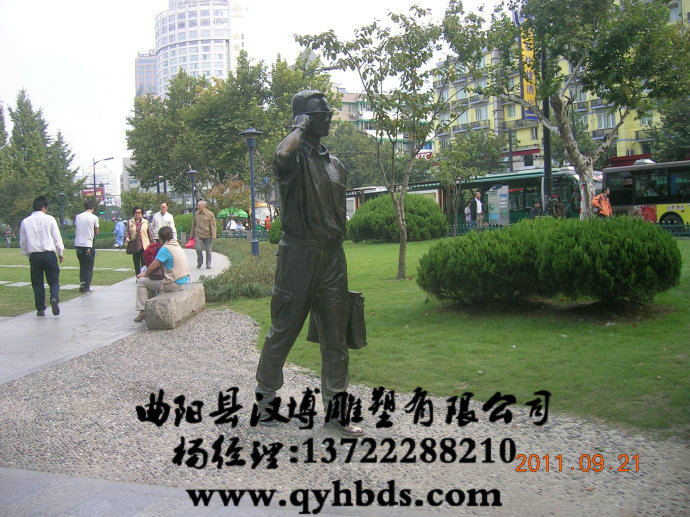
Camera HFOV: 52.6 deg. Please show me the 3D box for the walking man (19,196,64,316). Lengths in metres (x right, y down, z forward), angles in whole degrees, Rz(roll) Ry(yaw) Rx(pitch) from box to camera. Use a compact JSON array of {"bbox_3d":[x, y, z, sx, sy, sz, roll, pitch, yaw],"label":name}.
[{"bbox_3d":[-4.466,-0.028,10.177,0.600,1.750,0.480,-1,4,6],"label":"walking man"}]

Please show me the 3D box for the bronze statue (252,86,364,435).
[{"bbox_3d":[-0.255,0.032,4.743,0.680,2.285,0.750,3,6,43],"label":"bronze statue"}]

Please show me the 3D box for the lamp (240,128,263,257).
[{"bbox_3d":[-2.653,-1.864,20.000,0.660,3.750,0.660,-2,4,0],"label":"lamp"}]

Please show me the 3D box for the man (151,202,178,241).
[{"bbox_3d":[-4.468,-0.542,17.364,0.580,1.700,0.420,-2,4,-5],"label":"man"}]

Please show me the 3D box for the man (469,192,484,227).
[{"bbox_3d":[4.227,-1.269,22.365,0.540,1.720,0.420,-4,5,-33],"label":"man"}]

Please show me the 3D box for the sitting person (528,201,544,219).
[{"bbox_3d":[6.140,-1.229,22.349,0.520,1.300,0.750,-2,4,-6],"label":"sitting person"}]

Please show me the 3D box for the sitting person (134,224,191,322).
[{"bbox_3d":[-2.329,0.198,8.900,0.700,1.180,0.530,-1,4,22],"label":"sitting person"}]

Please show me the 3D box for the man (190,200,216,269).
[{"bbox_3d":[-3.564,-0.588,17.515,0.600,1.700,0.420,-1,4,0],"label":"man"}]

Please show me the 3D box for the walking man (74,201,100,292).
[{"bbox_3d":[-4.833,-0.215,12.940,0.500,1.715,0.380,-1,4,12],"label":"walking man"}]

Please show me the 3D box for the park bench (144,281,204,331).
[{"bbox_3d":[-2.331,0.623,9.660,0.380,0.390,1.830,-1,4,1],"label":"park bench"}]

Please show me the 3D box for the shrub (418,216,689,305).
[{"bbox_3d":[2.456,0.037,8.500,3.100,1.080,1.700,-2,4,6],"label":"shrub"}]

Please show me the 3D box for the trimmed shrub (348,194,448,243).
[{"bbox_3d":[1.596,-1.193,20.800,2.950,1.450,2.700,-2,4,0],"label":"trimmed shrub"}]

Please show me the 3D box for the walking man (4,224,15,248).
[{"bbox_3d":[-23.091,-1.494,48.000,0.600,1.660,0.480,-4,4,-26],"label":"walking man"}]

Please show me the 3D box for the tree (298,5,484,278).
[{"bbox_3d":[0.787,-1.980,11.800,3.150,4.650,3.000,-2,4,0],"label":"tree"}]

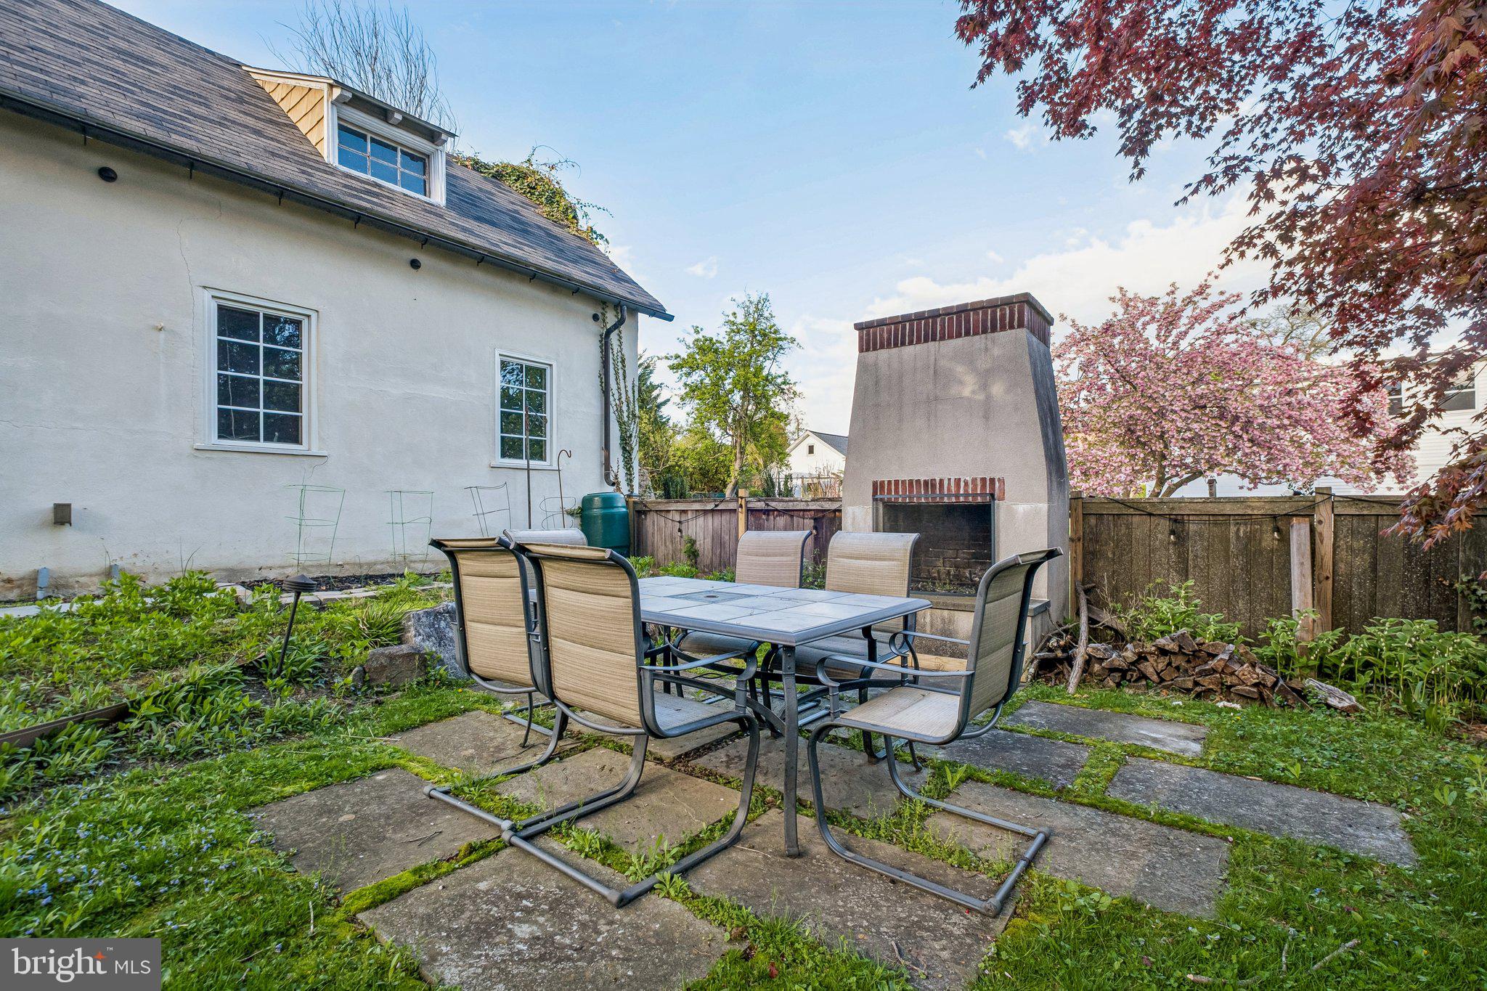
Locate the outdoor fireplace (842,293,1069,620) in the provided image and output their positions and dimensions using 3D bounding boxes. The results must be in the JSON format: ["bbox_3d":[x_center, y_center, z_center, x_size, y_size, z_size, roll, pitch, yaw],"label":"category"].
[{"bbox_3d":[1.574,-0.114,5.355,1.722,2.730,1.134,-1,-1,39],"label":"outdoor fireplace"}]

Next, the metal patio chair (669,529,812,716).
[{"bbox_3d":[0.027,0.697,3.774,0.609,1.000,0.680,-1,-1,39],"label":"metal patio chair"}]

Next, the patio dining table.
[{"bbox_3d":[-0.147,0.829,3.012,1.685,0.726,1.056,-1,-1,39],"label":"patio dining table"}]

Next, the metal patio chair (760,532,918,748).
[{"bbox_3d":[0.530,0.691,3.307,0.609,1.000,0.680,-1,-1,39],"label":"metal patio chair"}]

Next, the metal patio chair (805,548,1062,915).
[{"bbox_3d":[0.656,0.680,2.263,0.680,1.000,0.609,-1,-1,35],"label":"metal patio chair"}]

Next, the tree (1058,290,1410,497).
[{"bbox_3d":[7.350,-1.050,10.500,5.100,4.700,4.900,-1,-1,35],"label":"tree"}]

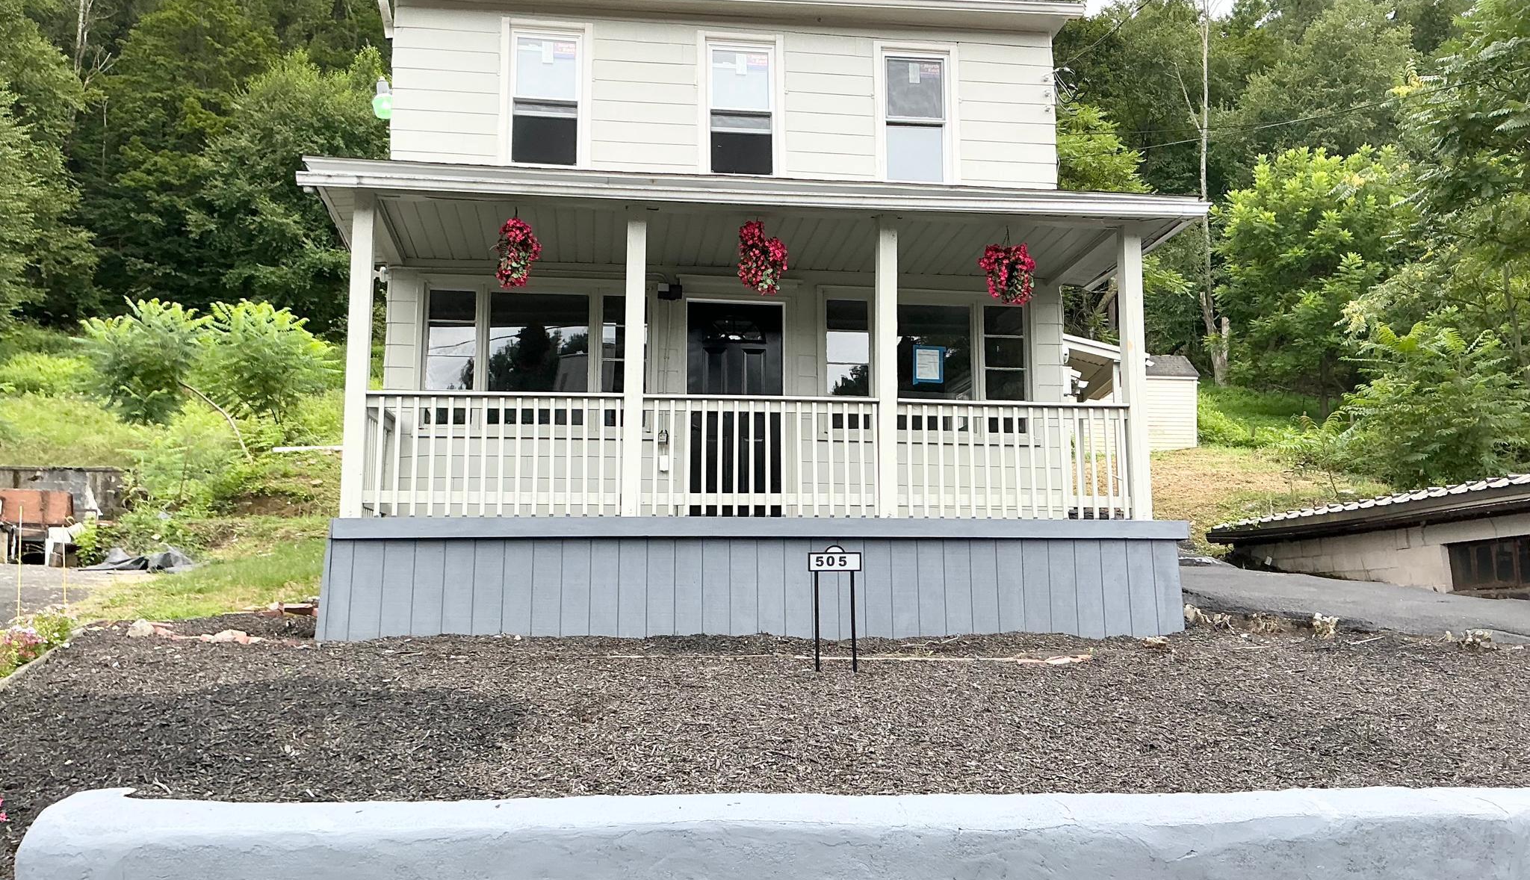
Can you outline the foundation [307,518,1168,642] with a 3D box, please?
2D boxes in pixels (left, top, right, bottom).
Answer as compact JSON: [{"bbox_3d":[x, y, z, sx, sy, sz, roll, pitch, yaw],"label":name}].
[{"bbox_3d":[-0.018,1.141,10.013,6.464,0.879,1.768,1,-8,-7],"label":"foundation"}]

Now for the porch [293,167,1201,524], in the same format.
[{"bbox_3d":[-0.067,-0.689,10.044,6.777,2.788,2.171,1,-8,-7],"label":"porch"}]

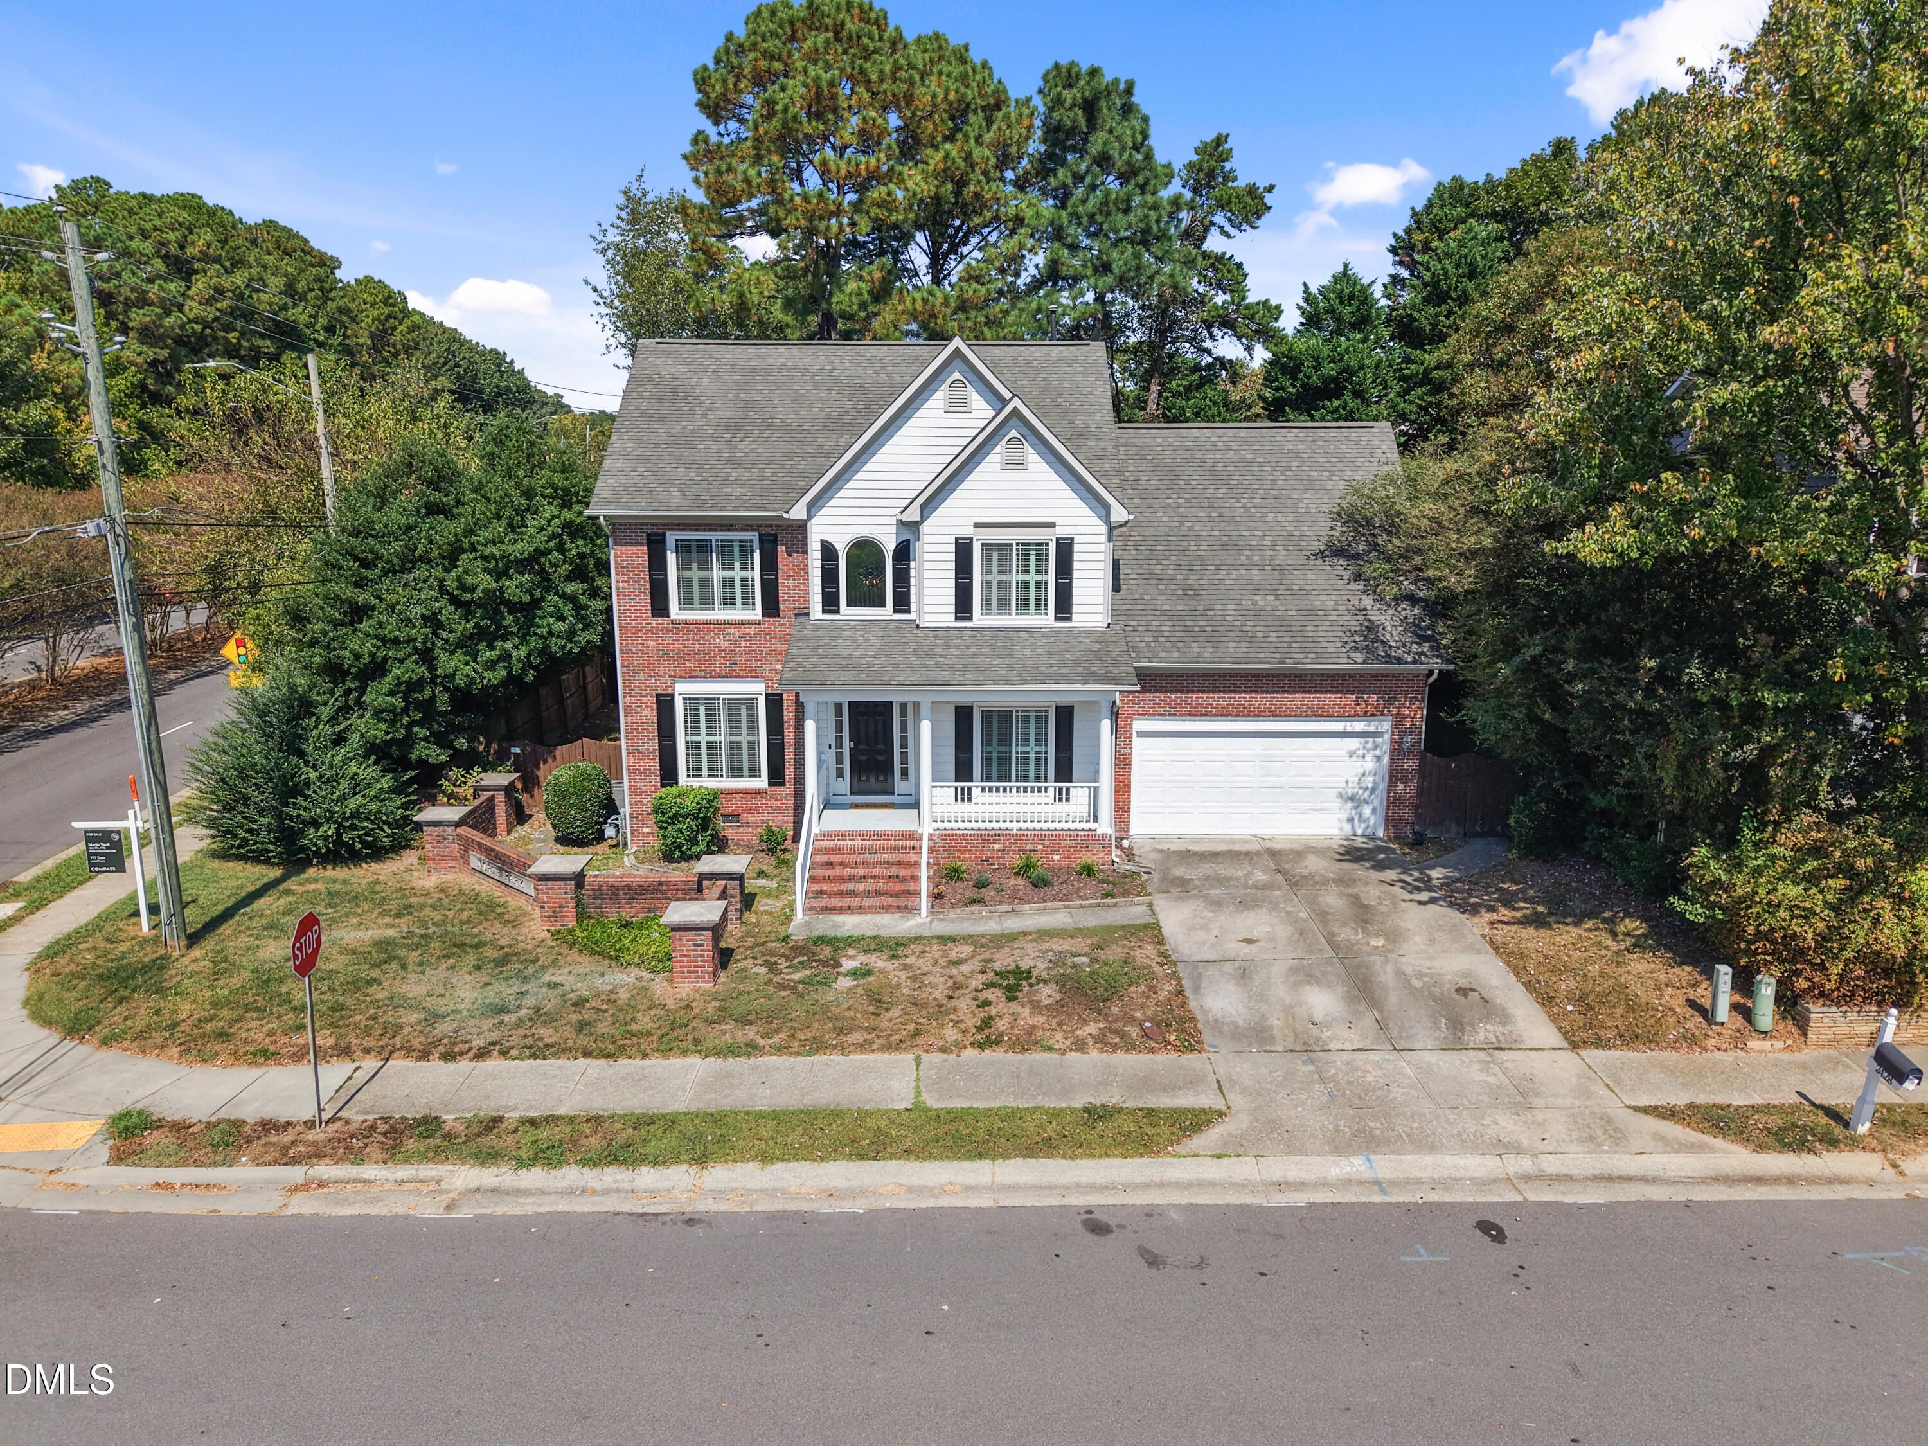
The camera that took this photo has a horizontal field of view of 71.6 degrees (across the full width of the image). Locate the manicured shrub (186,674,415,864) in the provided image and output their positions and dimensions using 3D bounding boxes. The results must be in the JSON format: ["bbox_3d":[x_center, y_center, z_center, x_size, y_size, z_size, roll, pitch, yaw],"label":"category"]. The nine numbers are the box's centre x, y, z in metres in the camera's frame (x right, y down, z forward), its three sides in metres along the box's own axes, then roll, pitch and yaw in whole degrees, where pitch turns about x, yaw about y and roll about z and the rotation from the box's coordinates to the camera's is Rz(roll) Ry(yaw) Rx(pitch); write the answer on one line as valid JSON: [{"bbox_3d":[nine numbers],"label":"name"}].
[{"bbox_3d":[-13.675,0.756,27.731,4.550,3.350,3.700,0,13,0],"label":"manicured shrub"}]

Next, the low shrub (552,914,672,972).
[{"bbox_3d":[-5.700,3.476,21.842,2.500,0.400,2.000,0,13,0],"label":"low shrub"}]

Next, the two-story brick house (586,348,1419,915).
[{"bbox_3d":[1.125,-2.885,28.276,16.150,10.100,11.200,0,13,0],"label":"two-story brick house"}]

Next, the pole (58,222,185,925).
[{"bbox_3d":[-13.300,-1.887,21.178,0.420,11.650,0.420,0,13,0],"label":"pole"}]

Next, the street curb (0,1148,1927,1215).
[{"bbox_3d":[0.000,5.322,15.623,21.900,0.200,0.850,0,13,0],"label":"street curb"}]

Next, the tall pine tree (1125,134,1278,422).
[{"bbox_3d":[7.925,-10.543,44.776,5.150,17.000,5.200,0,13,0],"label":"tall pine tree"}]

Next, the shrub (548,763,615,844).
[{"bbox_3d":[-7.825,1.661,27.144,1.350,1.550,1.350,0,13,0],"label":"shrub"}]

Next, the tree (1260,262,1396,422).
[{"bbox_3d":[11.600,-8.095,43.288,5.000,12.900,5.000,0,13,0],"label":"tree"}]

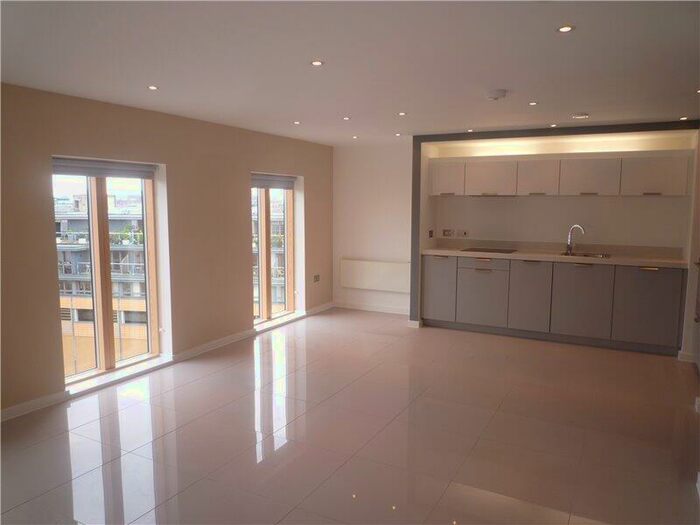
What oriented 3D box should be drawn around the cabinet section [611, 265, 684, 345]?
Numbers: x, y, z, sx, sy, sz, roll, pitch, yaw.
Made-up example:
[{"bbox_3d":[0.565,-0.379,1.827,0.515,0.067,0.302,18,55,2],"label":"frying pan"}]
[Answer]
[{"bbox_3d":[3.107,0.405,5.315,0.591,0.770,0.580,4,8,28],"label":"cabinet section"}]

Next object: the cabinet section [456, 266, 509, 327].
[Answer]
[{"bbox_3d":[1.694,0.384,6.194,0.610,0.665,0.544,4,7,28],"label":"cabinet section"}]

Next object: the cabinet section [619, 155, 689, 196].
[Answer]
[{"bbox_3d":[3.194,-0.892,5.318,0.595,0.398,0.343,4,7,28],"label":"cabinet section"}]

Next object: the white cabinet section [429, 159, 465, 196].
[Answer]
[{"bbox_3d":[1.272,-1.055,6.350,0.454,0.449,0.343,4,7,28],"label":"white cabinet section"}]

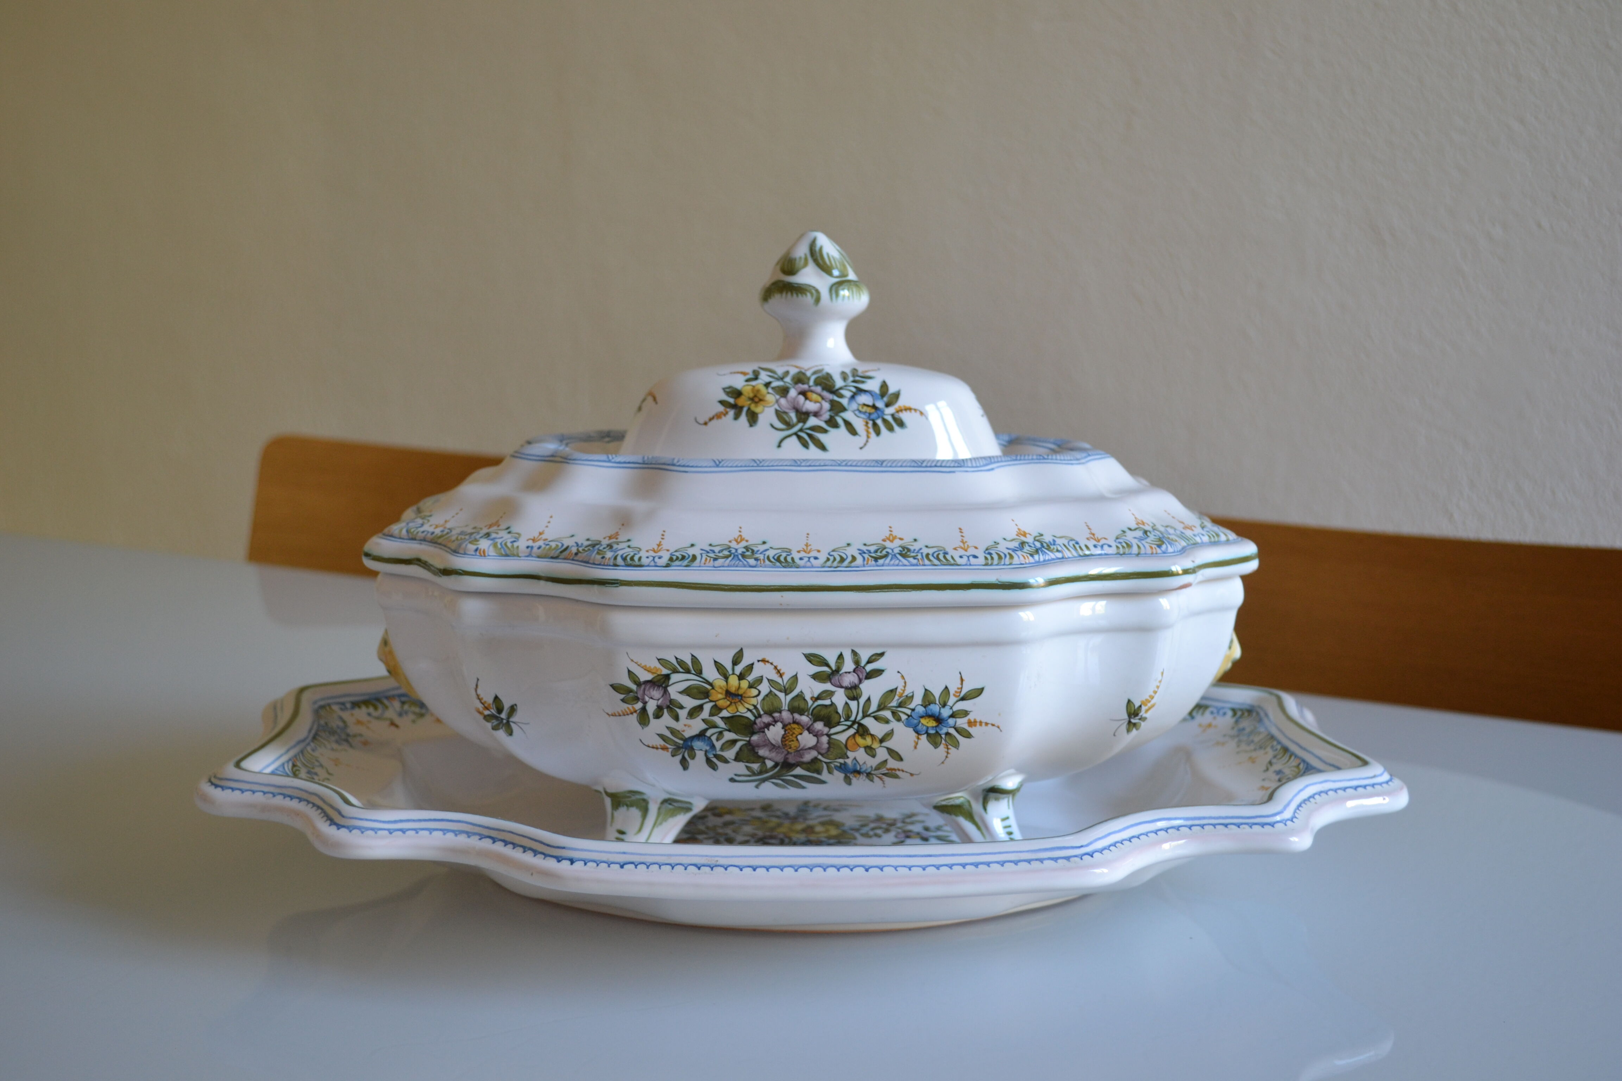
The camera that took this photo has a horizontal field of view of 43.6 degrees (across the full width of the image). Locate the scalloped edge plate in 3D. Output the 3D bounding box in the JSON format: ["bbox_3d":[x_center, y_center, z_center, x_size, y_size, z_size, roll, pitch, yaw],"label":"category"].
[{"bbox_3d":[-0.003,0.098,0.831,0.455,0.048,0.360,0,8,-1],"label":"scalloped edge plate"}]

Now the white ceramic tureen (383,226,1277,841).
[{"bbox_3d":[0.001,-0.004,0.816,0.343,0.238,0.238,0,8,-1],"label":"white ceramic tureen"}]

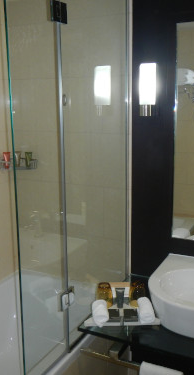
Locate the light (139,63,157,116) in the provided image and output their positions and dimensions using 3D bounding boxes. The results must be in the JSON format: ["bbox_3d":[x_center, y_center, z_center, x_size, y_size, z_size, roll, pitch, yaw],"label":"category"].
[{"bbox_3d":[0.245,-0.471,1.942,0.078,0.252,0.086,5,13,28],"label":"light"}]

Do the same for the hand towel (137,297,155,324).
[{"bbox_3d":[0.215,0.530,1.759,0.062,0.060,0.135,-1,12,0],"label":"hand towel"}]

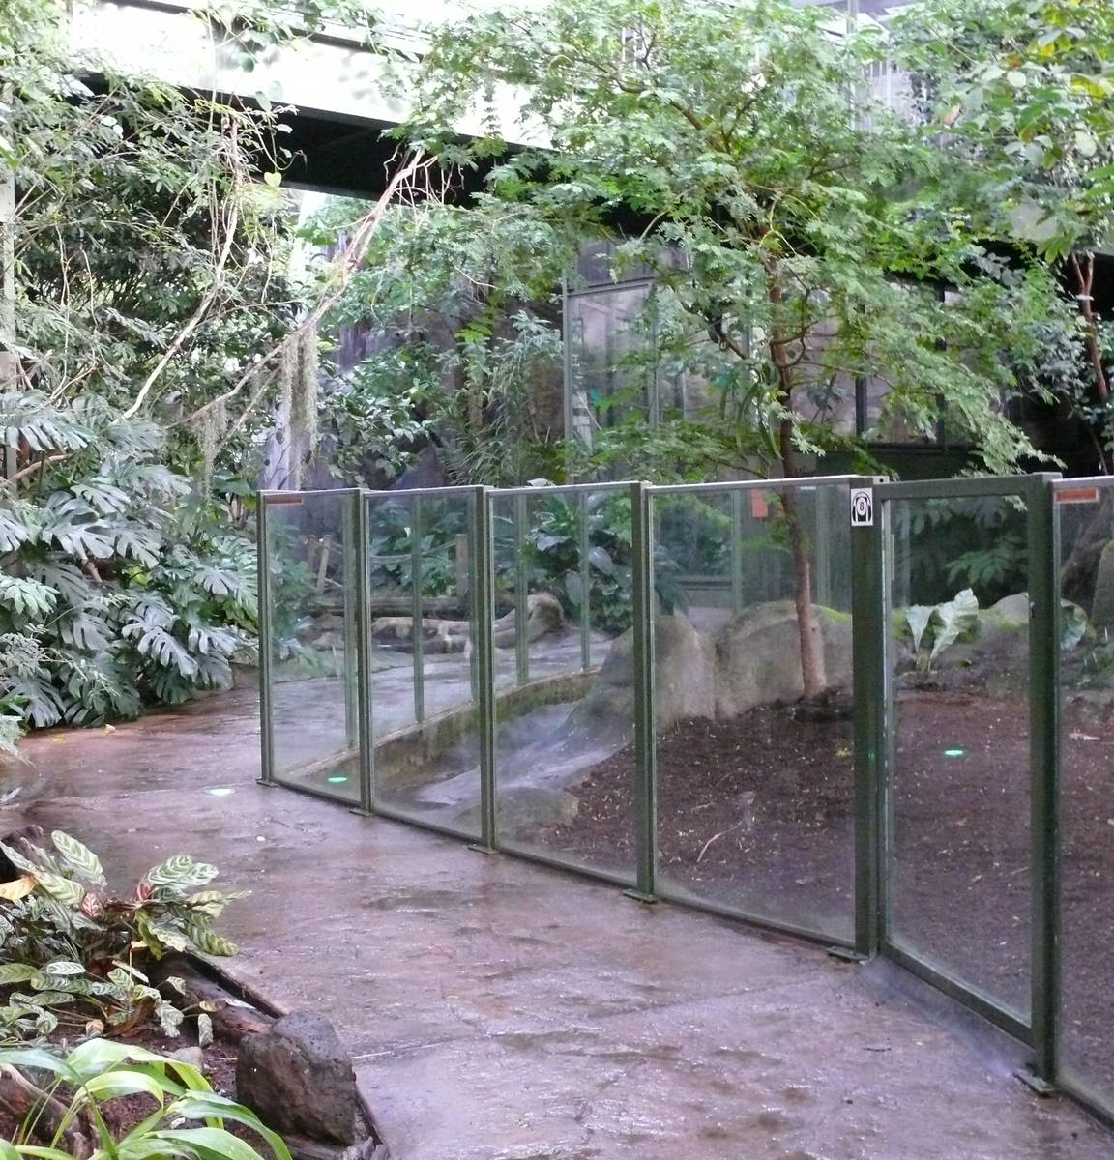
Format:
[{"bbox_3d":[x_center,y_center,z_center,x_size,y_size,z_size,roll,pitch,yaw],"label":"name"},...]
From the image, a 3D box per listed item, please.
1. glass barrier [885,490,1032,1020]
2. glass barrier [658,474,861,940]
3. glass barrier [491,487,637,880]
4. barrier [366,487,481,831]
[{"bbox_3d":[1.031,0.412,4.436,0.040,1.262,0.877,-1,2,-11],"label":"glass barrier"},{"bbox_3d":[0.604,0.387,5.418,0.040,1.383,0.878,-2,3,-39],"label":"glass barrier"},{"bbox_3d":[0.012,0.355,6.200,0.040,1.384,0.898,-2,2,-35],"label":"glass barrier"},{"bbox_3d":[-0.559,0.325,7.034,0.040,1.392,0.912,-2,2,-34],"label":"barrier"}]

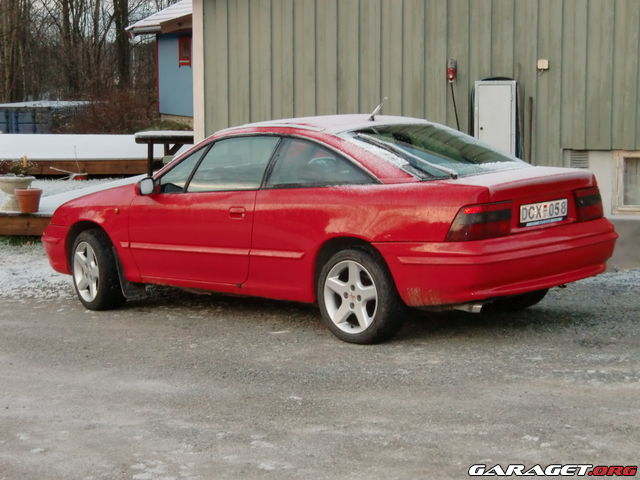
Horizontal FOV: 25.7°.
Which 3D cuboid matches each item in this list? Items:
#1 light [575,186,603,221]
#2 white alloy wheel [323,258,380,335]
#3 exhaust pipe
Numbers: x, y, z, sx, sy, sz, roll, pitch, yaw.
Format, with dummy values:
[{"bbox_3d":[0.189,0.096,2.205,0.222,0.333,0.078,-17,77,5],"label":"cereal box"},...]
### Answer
[{"bbox_3d":[1.685,-0.223,8.806,0.155,0.195,0.445,3,8,43],"label":"light"},{"bbox_3d":[0.245,0.336,8.485,0.440,0.440,0.180,3,8,43],"label":"white alloy wheel"},{"bbox_3d":[0.861,0.390,8.061,0.200,0.055,0.058,3,8,43],"label":"exhaust pipe"}]

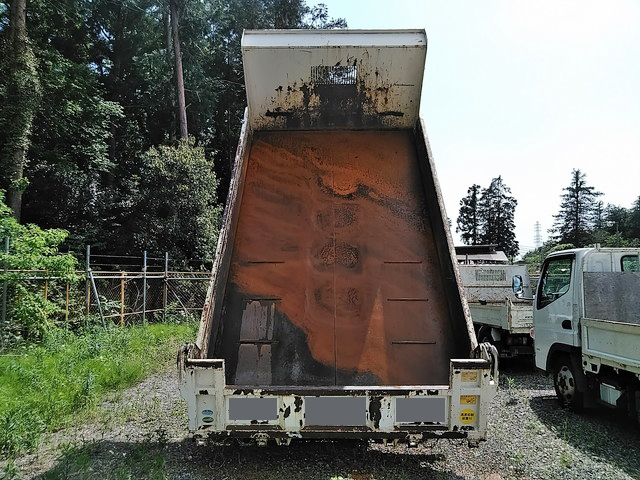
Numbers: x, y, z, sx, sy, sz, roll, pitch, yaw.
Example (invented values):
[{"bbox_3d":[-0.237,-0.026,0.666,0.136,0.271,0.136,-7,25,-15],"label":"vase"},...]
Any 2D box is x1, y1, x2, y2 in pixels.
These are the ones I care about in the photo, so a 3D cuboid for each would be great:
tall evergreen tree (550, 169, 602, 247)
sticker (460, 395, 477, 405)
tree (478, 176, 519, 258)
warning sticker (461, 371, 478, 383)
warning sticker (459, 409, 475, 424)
[{"bbox_3d":[28.782,-0.819,55.280,5.824,14.430,5.600,0,-5,0],"label":"tall evergreen tree"},{"bbox_3d":[0.825,0.889,2.770,0.090,0.052,0.010,0,-5,0],"label":"sticker"},{"bbox_3d":[19.962,-0.366,55.240,4.473,13.521,4.400,0,-5,0],"label":"tree"},{"bbox_3d":[0.831,0.760,2.770,0.089,0.059,0.010,0,-5,0],"label":"warning sticker"},{"bbox_3d":[0.819,0.980,2.770,0.086,0.084,0.010,0,-5,0],"label":"warning sticker"}]

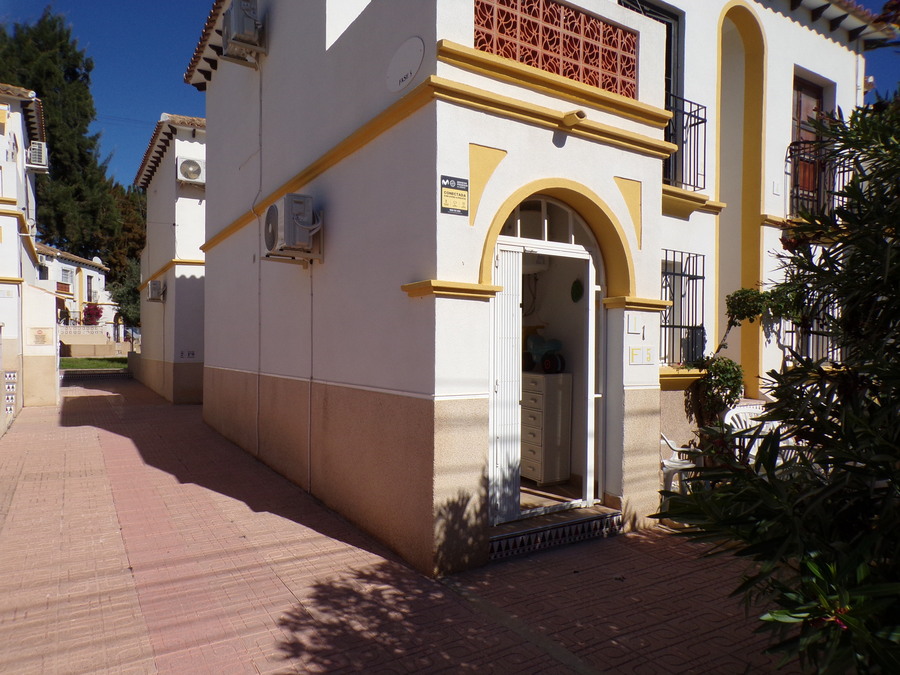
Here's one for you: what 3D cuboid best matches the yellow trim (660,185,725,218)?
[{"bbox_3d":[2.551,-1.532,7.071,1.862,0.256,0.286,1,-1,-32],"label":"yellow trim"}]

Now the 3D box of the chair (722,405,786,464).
[{"bbox_3d":[2.980,1.153,6.120,0.580,0.880,0.570,0,-1,21],"label":"chair"}]

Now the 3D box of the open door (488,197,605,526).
[{"bbox_3d":[0.818,0.144,5.201,1.250,2.650,0.140,1,-1,-33],"label":"open door"}]

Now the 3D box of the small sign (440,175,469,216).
[{"bbox_3d":[0.039,-0.991,4.372,0.228,0.262,0.010,1,-1,-33],"label":"small sign"}]

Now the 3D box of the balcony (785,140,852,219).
[{"bbox_3d":[5.271,-2.111,8.772,1.261,0.985,0.276,1,-1,-32],"label":"balcony"}]

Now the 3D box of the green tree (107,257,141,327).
[{"bbox_3d":[-16.333,-1.692,32.000,2.700,4.900,2.700,1,-1,-33],"label":"green tree"}]

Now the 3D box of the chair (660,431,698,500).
[{"bbox_3d":[2.030,1.256,5.980,0.560,0.850,0.570,0,-1,-9],"label":"chair"}]

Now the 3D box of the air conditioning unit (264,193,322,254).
[{"bbox_3d":[-1.624,-1.098,6.252,0.300,0.550,0.740,1,-1,-32],"label":"air conditioning unit"}]

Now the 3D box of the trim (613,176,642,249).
[{"bbox_3d":[1.530,-1.059,5.349,0.346,0.600,0.030,1,-1,-33],"label":"trim"}]

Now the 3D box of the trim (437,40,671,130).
[{"bbox_3d":[0.934,-1.916,4.853,2.354,0.138,0.084,1,-1,-32],"label":"trim"}]

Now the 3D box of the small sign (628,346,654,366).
[{"bbox_3d":[1.672,0.158,5.416,0.310,0.155,0.012,1,-1,-33],"label":"small sign"}]

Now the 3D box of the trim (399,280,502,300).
[{"bbox_3d":[0.008,-0.308,4.493,0.591,0.118,0.448,1,-1,-32],"label":"trim"}]

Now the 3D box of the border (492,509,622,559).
[{"bbox_3d":[0.853,1.540,4.882,1.364,0.170,0.049,1,-1,-32],"label":"border"}]

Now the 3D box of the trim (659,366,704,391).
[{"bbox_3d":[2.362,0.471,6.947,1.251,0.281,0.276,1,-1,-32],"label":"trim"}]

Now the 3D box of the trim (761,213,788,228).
[{"bbox_3d":[4.356,-1.554,8.310,0.601,0.128,0.108,1,-1,-32],"label":"trim"}]

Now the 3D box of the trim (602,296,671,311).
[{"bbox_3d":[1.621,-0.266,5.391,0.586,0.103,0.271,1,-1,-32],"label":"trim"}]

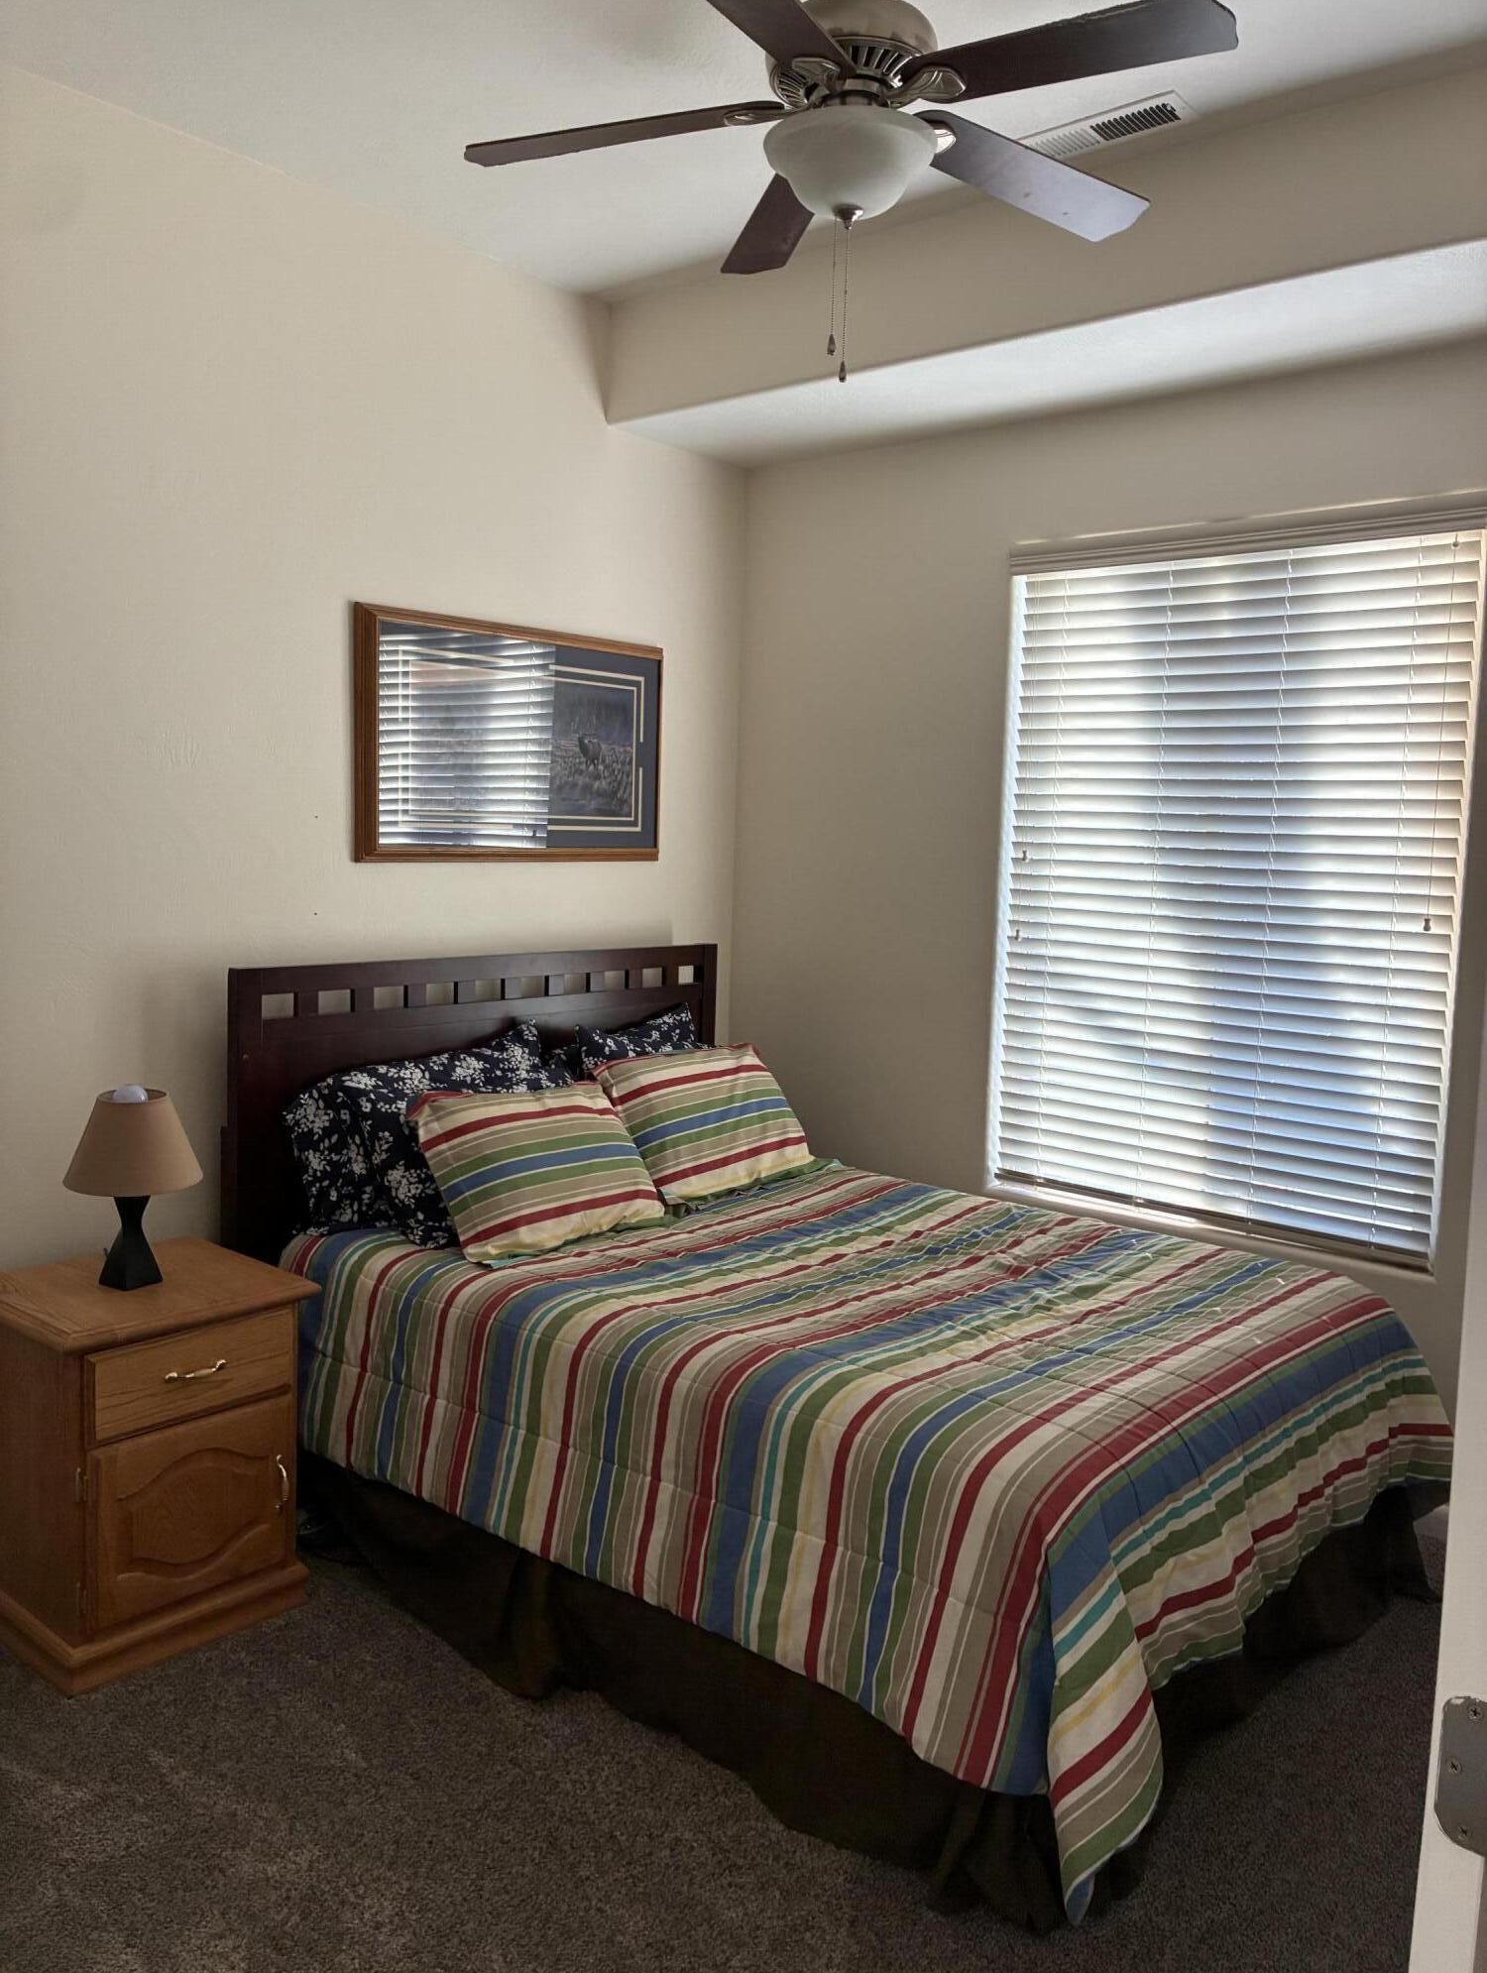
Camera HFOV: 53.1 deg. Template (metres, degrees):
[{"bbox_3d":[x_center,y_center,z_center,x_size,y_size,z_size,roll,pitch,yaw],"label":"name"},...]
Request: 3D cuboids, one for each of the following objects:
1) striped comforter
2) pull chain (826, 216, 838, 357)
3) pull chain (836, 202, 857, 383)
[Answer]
[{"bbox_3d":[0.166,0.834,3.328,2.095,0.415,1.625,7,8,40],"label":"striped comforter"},{"bbox_3d":[0.156,-1.196,2.544,0.016,0.241,0.016,7,8,40],"label":"pull chain"},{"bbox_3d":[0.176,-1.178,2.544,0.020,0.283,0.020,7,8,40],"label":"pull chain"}]

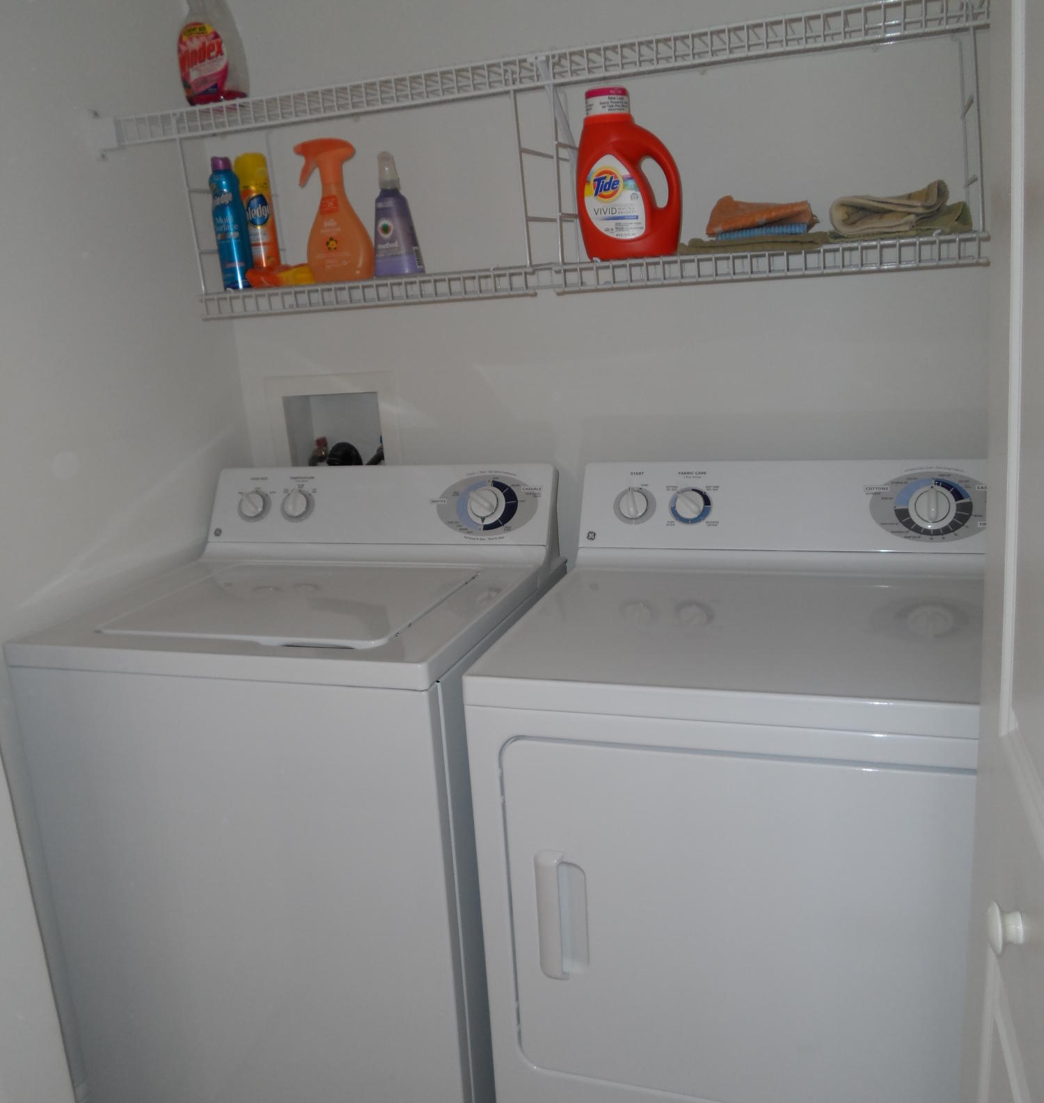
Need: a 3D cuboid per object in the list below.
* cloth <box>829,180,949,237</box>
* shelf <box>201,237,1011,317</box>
[{"bbox_3d":[0.540,-0.503,1.483,0.157,0.070,0.190,1,15,19],"label":"cloth"},{"bbox_3d":[0.082,-0.460,1.686,1.271,0.045,0.305,1,15,19],"label":"shelf"}]

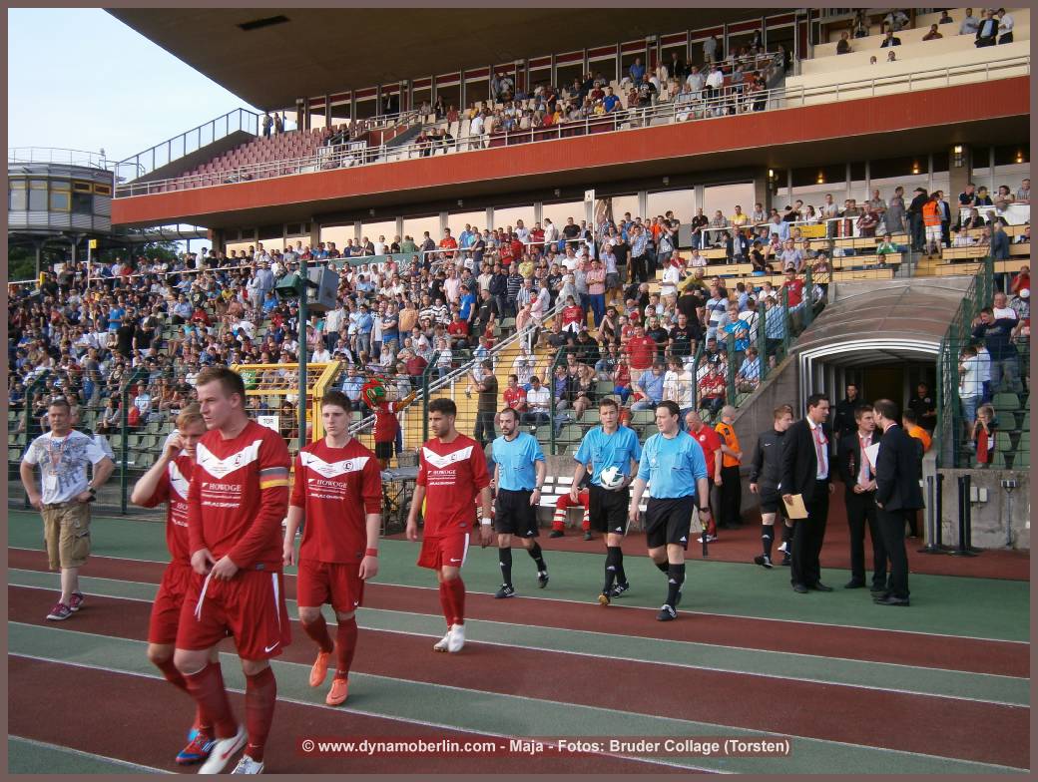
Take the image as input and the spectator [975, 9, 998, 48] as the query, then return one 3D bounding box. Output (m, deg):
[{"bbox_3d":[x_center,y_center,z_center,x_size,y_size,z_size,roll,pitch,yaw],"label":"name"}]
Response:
[{"bbox_3d":[12.994,-9.720,29.973,0.560,1.740,0.420,-1,-2,29],"label":"spectator"}]

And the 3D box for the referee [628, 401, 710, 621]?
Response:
[{"bbox_3d":[1.309,1.001,9.431,0.620,1.828,0.580,0,-1,25],"label":"referee"}]

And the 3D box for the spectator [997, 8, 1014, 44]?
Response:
[{"bbox_3d":[13.945,-10.136,30.983,0.450,1.700,0.480,1,-1,-28],"label":"spectator"}]

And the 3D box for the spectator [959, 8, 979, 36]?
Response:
[{"bbox_3d":[13.567,-10.673,32.582,0.550,1.760,0.380,0,-1,25],"label":"spectator"}]

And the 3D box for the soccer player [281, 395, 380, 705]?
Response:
[{"bbox_3d":[-1.084,0.898,6.386,0.540,1.790,0.520,0,-2,14],"label":"soccer player"}]

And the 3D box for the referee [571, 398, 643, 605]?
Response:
[{"bbox_3d":[0.831,0.997,9.953,0.600,1.857,0.550,0,-1,16],"label":"referee"}]

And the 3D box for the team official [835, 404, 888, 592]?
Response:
[{"bbox_3d":[3.402,1.038,10.655,0.520,1.811,0.400,0,-1,9],"label":"team official"}]

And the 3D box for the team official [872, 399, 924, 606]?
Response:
[{"bbox_3d":[3.480,1.007,10.003,0.430,1.847,0.500,-1,-2,42],"label":"team official"}]

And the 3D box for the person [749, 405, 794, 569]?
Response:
[{"bbox_3d":[2.935,1.083,12.408,0.570,1.834,0.480,0,-2,9],"label":"person"}]

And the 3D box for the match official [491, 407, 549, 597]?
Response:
[{"bbox_3d":[0.006,1.049,10.330,0.490,1.765,0.550,-1,-1,31],"label":"match official"}]

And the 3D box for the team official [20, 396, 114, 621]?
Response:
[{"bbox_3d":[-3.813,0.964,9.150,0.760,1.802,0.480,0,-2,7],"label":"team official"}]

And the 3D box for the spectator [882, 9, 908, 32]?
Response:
[{"bbox_3d":[11.492,-10.967,32.973,0.740,1.760,0.400,-1,-2,24],"label":"spectator"}]

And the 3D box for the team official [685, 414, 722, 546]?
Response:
[{"bbox_3d":[2.544,1.155,14.871,0.420,1.747,0.480,1,-2,-41],"label":"team official"}]

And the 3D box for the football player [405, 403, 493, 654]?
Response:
[{"bbox_3d":[-0.497,0.942,7.729,0.580,1.791,0.420,-1,-2,26],"label":"football player"}]

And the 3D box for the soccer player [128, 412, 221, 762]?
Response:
[{"bbox_3d":[-1.596,0.910,5.242,0.560,1.690,0.550,0,-2,20],"label":"soccer player"}]

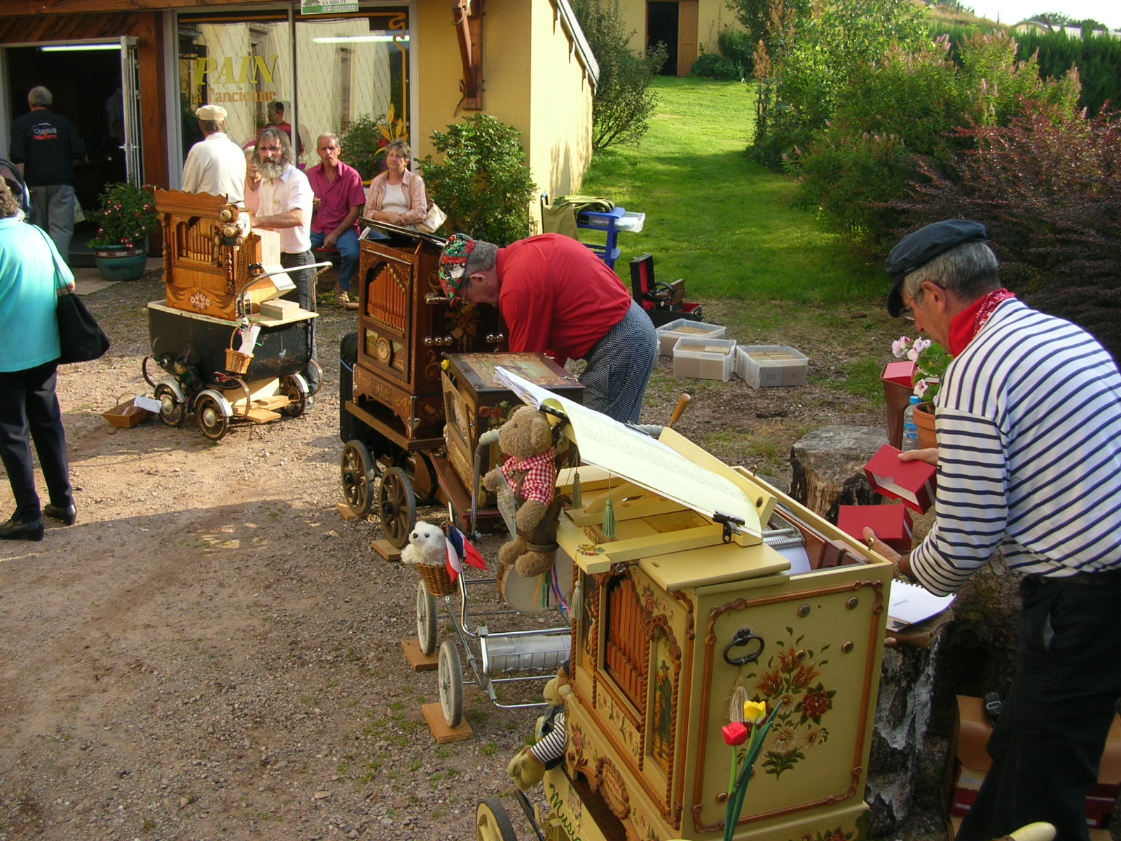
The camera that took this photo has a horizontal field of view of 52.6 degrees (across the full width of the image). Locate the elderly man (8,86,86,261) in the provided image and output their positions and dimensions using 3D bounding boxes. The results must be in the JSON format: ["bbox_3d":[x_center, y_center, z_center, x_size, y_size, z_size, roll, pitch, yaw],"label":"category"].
[{"bbox_3d":[-4.794,-2.235,10.650,0.620,1.740,0.420,-2,13,-14],"label":"elderly man"}]

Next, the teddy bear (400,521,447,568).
[{"bbox_3d":[-0.411,0.385,3.420,0.150,0.165,0.140,-6,16,-24],"label":"teddy bear"}]

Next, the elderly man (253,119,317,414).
[{"bbox_3d":[-1.680,-0.935,7.050,0.500,1.730,0.440,7,14,25],"label":"elderly man"}]

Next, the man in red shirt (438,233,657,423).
[{"bbox_3d":[-0.053,-0.127,5.000,0.920,1.380,0.550,-2,13,-11],"label":"man in red shirt"}]

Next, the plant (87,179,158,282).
[{"bbox_3d":[-3.563,-1.554,9.250,0.600,0.800,0.600,1,14,0],"label":"plant"}]

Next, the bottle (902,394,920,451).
[{"bbox_3d":[1.238,0.059,3.950,0.086,0.300,0.086,1,14,0],"label":"bottle"}]

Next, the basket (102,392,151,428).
[{"bbox_3d":[-2.535,-0.082,6.689,0.190,0.180,0.430,1,14,2],"label":"basket"}]

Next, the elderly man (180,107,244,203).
[{"bbox_3d":[-2.666,-1.563,8.850,0.550,1.740,0.380,1,13,3],"label":"elderly man"}]

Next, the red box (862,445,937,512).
[{"bbox_3d":[0.760,0.131,2.500,0.077,0.086,0.137,-47,42,-12],"label":"red box"}]

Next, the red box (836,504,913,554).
[{"bbox_3d":[0.607,0.208,2.187,0.123,0.065,0.074,-3,-27,29],"label":"red box"}]

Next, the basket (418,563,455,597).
[{"bbox_3d":[-0.374,0.484,3.450,0.120,0.110,0.120,1,14,0],"label":"basket"}]

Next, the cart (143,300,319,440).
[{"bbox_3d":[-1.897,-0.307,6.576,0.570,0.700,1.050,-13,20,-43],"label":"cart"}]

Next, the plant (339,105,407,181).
[{"bbox_3d":[-1.732,-2.471,10.400,0.640,0.850,0.600,-2,13,-13],"label":"plant"}]

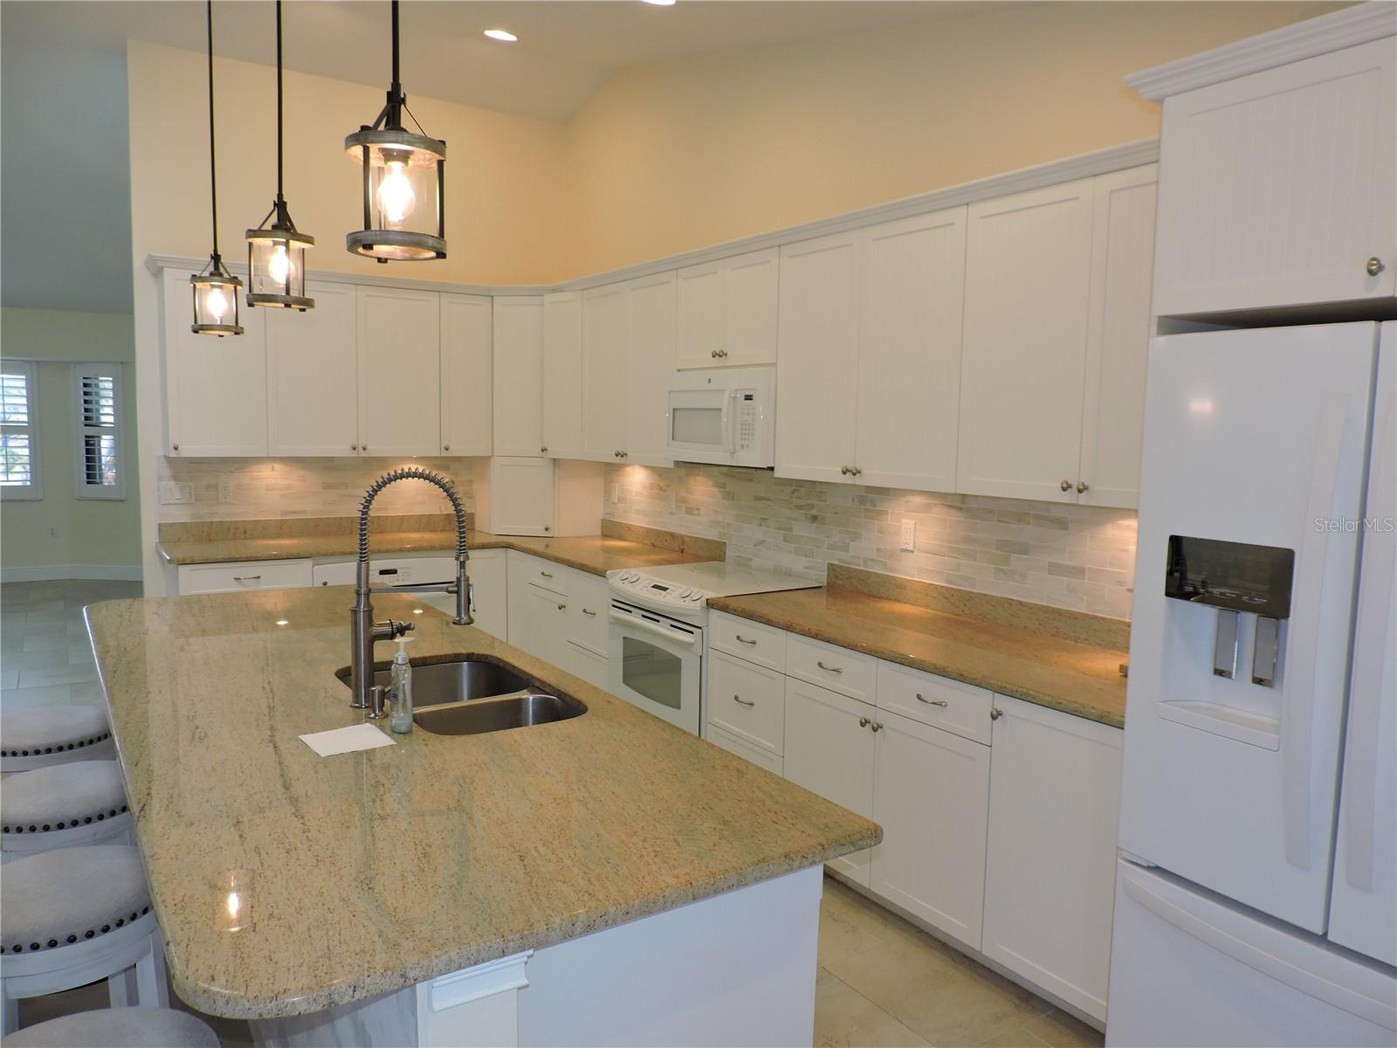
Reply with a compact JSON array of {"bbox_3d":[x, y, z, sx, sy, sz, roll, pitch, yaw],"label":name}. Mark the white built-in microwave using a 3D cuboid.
[{"bbox_3d":[0.200,-0.478,4.265,0.399,0.415,0.757,-3,7,-34],"label":"white built-in microwave"}]

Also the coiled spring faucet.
[{"bbox_3d":[-0.664,0.144,2.247,0.280,0.548,0.060,-1,6,-24],"label":"coiled spring faucet"}]

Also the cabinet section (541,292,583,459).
[{"bbox_3d":[-0.604,-0.835,5.556,0.330,0.922,0.356,-3,7,-34],"label":"cabinet section"}]

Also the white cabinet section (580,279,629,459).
[{"bbox_3d":[-0.362,-0.795,5.210,0.320,0.922,0.492,-3,7,-34],"label":"white cabinet section"}]

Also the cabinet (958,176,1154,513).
[{"bbox_3d":[1.217,-0.517,2.819,0.324,0.910,0.871,-3,7,-34],"label":"cabinet"}]

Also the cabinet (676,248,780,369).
[{"bbox_3d":[0.242,-0.910,4.241,0.324,0.452,0.752,-3,7,-34],"label":"cabinet"}]

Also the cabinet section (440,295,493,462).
[{"bbox_3d":[-1.428,-0.868,5.735,0.320,0.922,0.320,-3,7,-34],"label":"cabinet section"}]

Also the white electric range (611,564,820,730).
[{"bbox_3d":[0.052,0.690,4.281,0.685,0.922,0.760,-3,7,-34],"label":"white electric range"}]

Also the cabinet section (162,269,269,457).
[{"bbox_3d":[-2.503,-0.810,5.009,0.451,0.922,0.320,-3,7,-34],"label":"cabinet section"}]

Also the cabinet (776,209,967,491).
[{"bbox_3d":[0.711,-0.603,3.566,0.324,0.910,0.942,-3,7,-34],"label":"cabinet"}]

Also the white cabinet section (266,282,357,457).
[{"bbox_3d":[-2.128,-0.830,5.262,0.453,0.922,0.320,-3,7,-34],"label":"white cabinet section"}]

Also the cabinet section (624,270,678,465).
[{"bbox_3d":[-0.098,-0.751,4.822,0.320,0.922,0.450,-3,7,-34],"label":"cabinet section"}]

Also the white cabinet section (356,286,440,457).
[{"bbox_3d":[-1.751,-0.851,5.517,0.459,0.922,0.320,-3,7,-34],"label":"white cabinet section"}]

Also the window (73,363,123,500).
[{"bbox_3d":[-5.588,-0.856,9.050,0.490,1.270,0.080,2,6,5],"label":"window"}]

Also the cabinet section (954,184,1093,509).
[{"bbox_3d":[1.113,-0.546,3.043,0.320,0.922,0.456,-3,7,-34],"label":"cabinet section"}]

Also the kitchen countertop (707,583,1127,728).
[{"bbox_3d":[0.800,0.379,3.207,0.649,0.035,1.787,-3,7,-34],"label":"kitchen countertop"}]

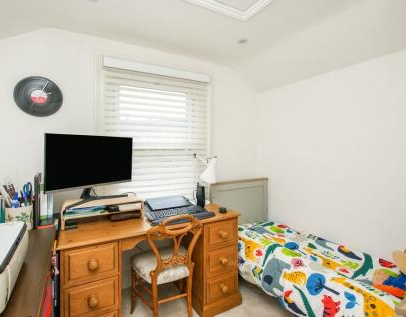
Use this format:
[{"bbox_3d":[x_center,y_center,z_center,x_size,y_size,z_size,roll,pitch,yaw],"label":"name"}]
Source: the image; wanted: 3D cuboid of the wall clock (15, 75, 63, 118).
[{"bbox_3d":[-1.234,-0.463,1.495,0.300,0.300,0.030,-1,1,-24],"label":"wall clock"}]

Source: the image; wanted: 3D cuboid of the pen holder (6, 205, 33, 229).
[{"bbox_3d":[-1.255,0.403,1.360,0.120,0.150,0.110,-1,1,-24],"label":"pen holder"}]

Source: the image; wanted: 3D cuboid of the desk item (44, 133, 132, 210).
[{"bbox_3d":[-0.825,0.083,1.475,0.190,0.475,0.580,1,2,42],"label":"desk item"}]

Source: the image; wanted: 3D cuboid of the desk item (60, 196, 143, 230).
[{"bbox_3d":[-0.733,0.396,1.512,0.510,0.145,0.240,-1,1,-24],"label":"desk item"}]

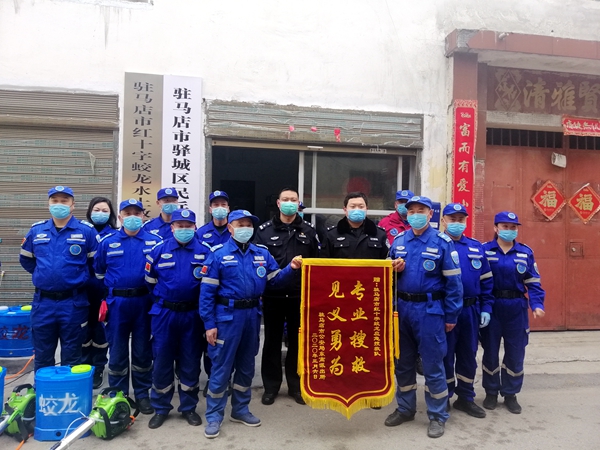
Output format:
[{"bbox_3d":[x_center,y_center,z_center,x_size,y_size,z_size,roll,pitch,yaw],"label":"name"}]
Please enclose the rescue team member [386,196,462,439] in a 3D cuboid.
[{"bbox_3d":[0.924,0.659,3.320,0.580,1.706,0.420,1,0,22],"label":"rescue team member"}]

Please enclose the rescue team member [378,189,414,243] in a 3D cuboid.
[{"bbox_3d":[0.987,0.574,4.300,0.520,1.800,0.340,1,0,6],"label":"rescue team member"}]

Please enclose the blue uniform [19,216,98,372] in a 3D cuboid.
[{"bbox_3d":[-1.800,0.675,3.360,0.590,1.461,0.350,1,0,-23],"label":"blue uniform"}]

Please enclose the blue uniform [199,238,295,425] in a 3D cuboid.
[{"bbox_3d":[-0.398,0.795,3.420,0.670,1.380,0.400,1,0,-20],"label":"blue uniform"}]

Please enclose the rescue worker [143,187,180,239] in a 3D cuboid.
[{"bbox_3d":[-1.170,0.570,3.950,0.500,1.761,0.320,1,0,-14],"label":"rescue worker"}]

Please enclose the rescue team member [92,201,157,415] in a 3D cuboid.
[{"bbox_3d":[-1.397,0.650,3.670,0.530,1.710,0.360,1,0,-21],"label":"rescue team member"}]

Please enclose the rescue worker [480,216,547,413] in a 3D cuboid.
[{"bbox_3d":[1.797,0.725,3.830,0.540,1.670,0.360,1,0,25],"label":"rescue worker"}]

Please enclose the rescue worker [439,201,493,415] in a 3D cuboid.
[{"bbox_3d":[1.328,0.682,3.660,0.530,1.696,0.350,1,0,13],"label":"rescue worker"}]

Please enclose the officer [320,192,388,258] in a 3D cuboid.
[{"bbox_3d":[0.450,0.623,3.720,0.550,1.765,0.340,1,0,5],"label":"officer"}]

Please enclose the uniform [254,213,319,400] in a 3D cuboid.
[{"bbox_3d":[-0.096,0.680,3.760,0.540,1.553,0.340,1,0,-3],"label":"uniform"}]

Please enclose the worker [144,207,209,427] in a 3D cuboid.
[{"bbox_3d":[-0.965,0.704,3.520,0.500,1.660,0.360,1,0,-19],"label":"worker"}]

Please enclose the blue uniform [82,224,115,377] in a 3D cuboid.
[{"bbox_3d":[-1.797,0.698,4.060,0.460,1.400,0.300,1,0,-20],"label":"blue uniform"}]

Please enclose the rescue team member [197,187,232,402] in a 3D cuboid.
[{"bbox_3d":[-0.723,0.594,3.950,0.500,1.790,0.340,1,0,-14],"label":"rescue team member"}]

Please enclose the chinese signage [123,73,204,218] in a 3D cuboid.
[{"bbox_3d":[-1.450,-0.584,4.700,0.840,1.950,0.040,1,0,-9],"label":"chinese signage"}]

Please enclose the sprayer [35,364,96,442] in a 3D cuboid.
[{"bbox_3d":[-1.705,1.279,3.270,0.360,0.480,0.200,1,0,-5],"label":"sprayer"}]

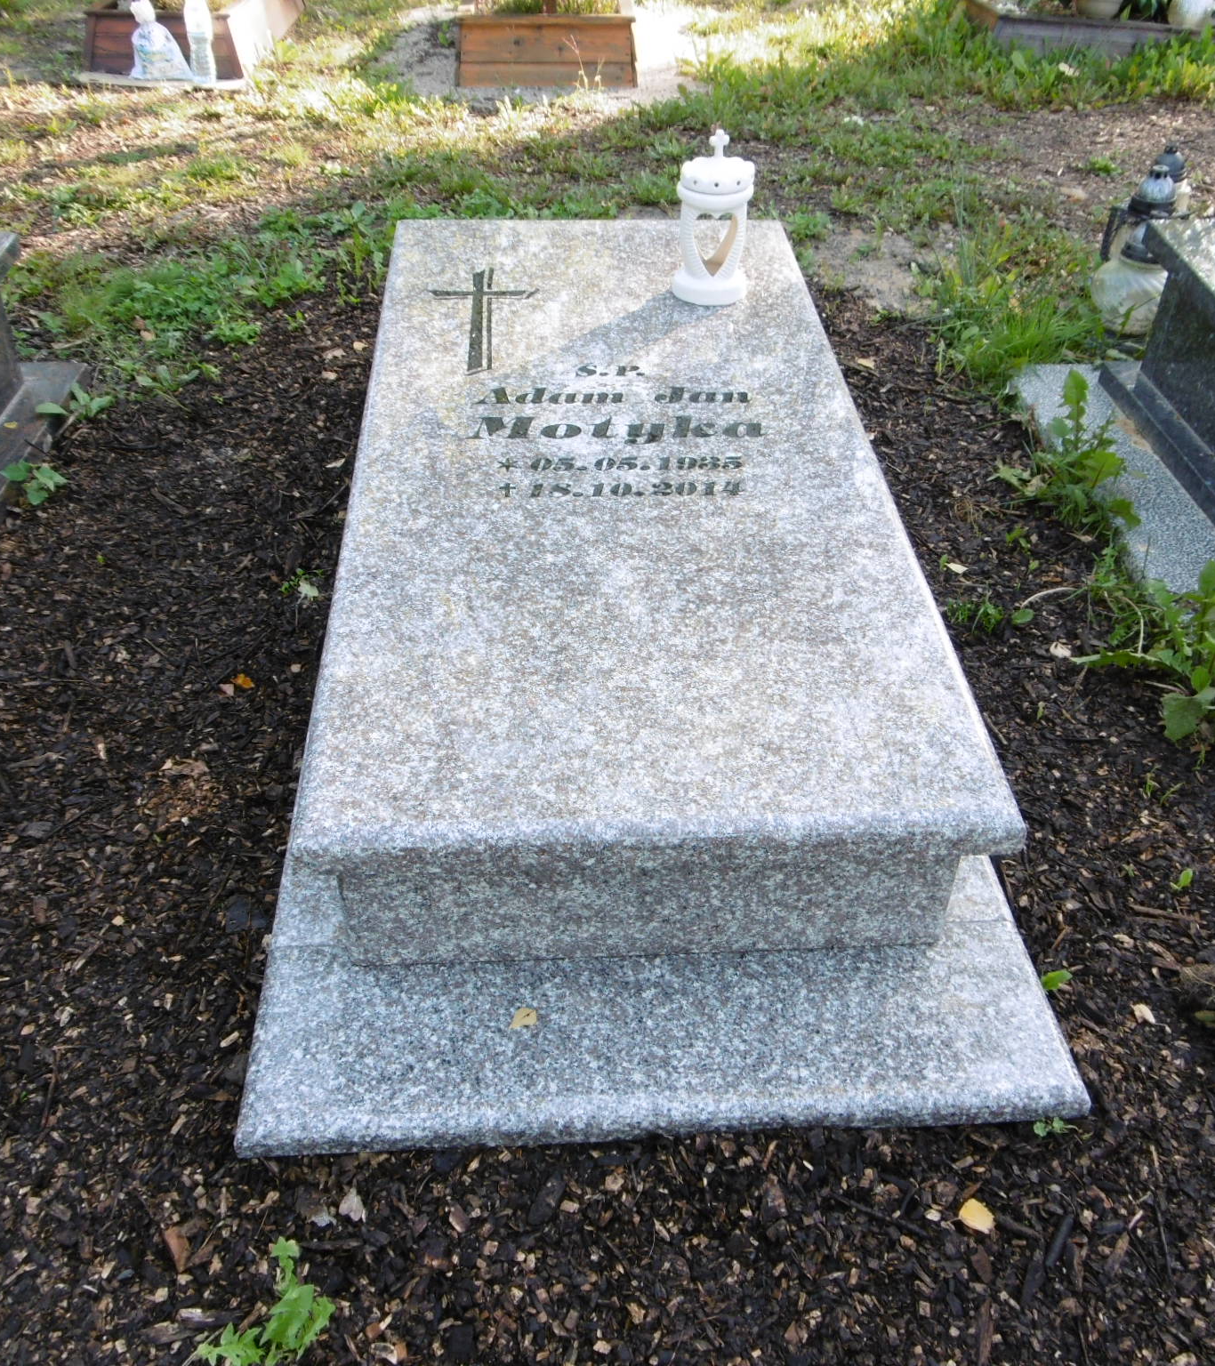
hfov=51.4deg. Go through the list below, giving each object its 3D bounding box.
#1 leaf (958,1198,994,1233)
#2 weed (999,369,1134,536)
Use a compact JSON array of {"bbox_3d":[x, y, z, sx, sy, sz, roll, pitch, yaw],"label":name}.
[{"bbox_3d":[0.388,0.557,1.326,0.038,0.008,0.028,28,46,29],"label":"leaf"},{"bbox_3d":[0.889,-0.457,2.445,0.250,0.215,0.240,-1,39,-3],"label":"weed"}]

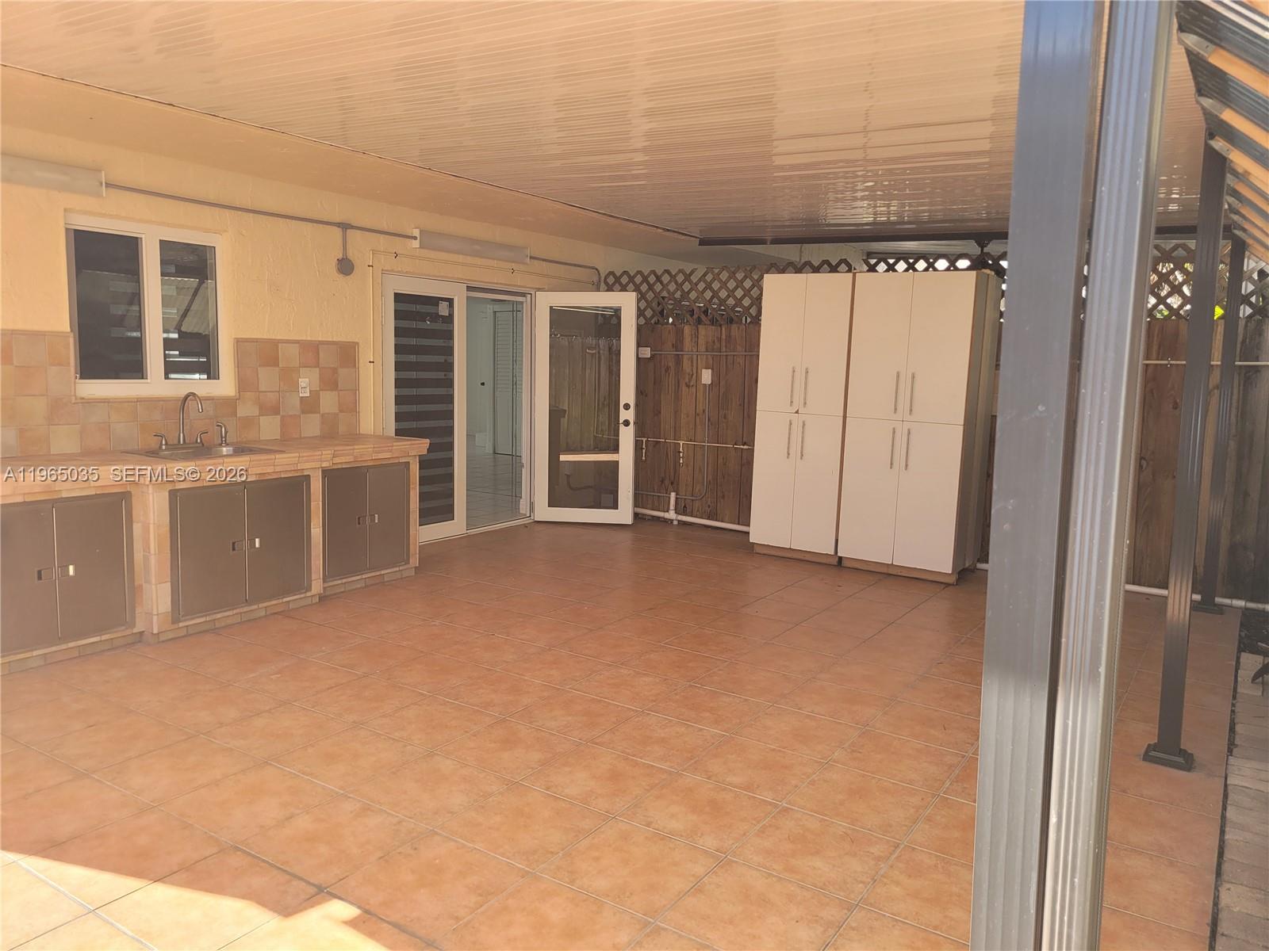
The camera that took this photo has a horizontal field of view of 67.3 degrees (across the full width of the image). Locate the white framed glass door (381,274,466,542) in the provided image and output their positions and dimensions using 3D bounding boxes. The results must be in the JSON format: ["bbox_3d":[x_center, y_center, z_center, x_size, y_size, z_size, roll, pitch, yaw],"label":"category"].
[{"bbox_3d":[-1.653,-0.485,7.550,0.060,2.081,0.906,7,9,32],"label":"white framed glass door"}]

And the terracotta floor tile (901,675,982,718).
[{"bbox_3d":[1.554,1.070,4.593,0.428,0.012,0.428,7,9,32],"label":"terracotta floor tile"}]

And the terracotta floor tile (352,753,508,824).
[{"bbox_3d":[-0.736,1.147,3.478,0.428,0.012,0.428,7,9,32],"label":"terracotta floor tile"}]

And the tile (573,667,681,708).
[{"bbox_3d":[-0.023,1.004,4.495,0.425,0.012,0.425,7,9,32],"label":"tile"}]

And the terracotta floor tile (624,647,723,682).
[{"bbox_3d":[0.210,0.963,4.853,0.425,0.012,0.425,7,9,32],"label":"terracotta floor tile"}]

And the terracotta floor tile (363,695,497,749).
[{"bbox_3d":[-0.851,1.042,4.007,0.425,0.012,0.425,7,9,32],"label":"terracotta floor tile"}]

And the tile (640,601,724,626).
[{"bbox_3d":[0.316,0.837,5.801,0.425,0.012,0.425,7,9,32],"label":"tile"}]

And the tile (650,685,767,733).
[{"bbox_3d":[0.344,1.074,4.366,0.435,0.012,0.435,7,9,32],"label":"tile"}]

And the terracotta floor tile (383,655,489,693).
[{"bbox_3d":[-0.978,0.958,4.595,0.425,0.012,0.425,7,9,32],"label":"terracotta floor tile"}]

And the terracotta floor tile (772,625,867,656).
[{"bbox_3d":[1.026,0.911,5.259,0.419,0.012,0.419,7,9,32],"label":"terracotta floor tile"}]

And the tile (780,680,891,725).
[{"bbox_3d":[0.952,1.076,4.498,0.435,0.012,0.435,7,9,32],"label":"tile"}]

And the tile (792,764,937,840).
[{"bbox_3d":[0.845,1.204,3.529,0.435,0.012,0.435,7,9,32],"label":"tile"}]

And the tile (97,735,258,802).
[{"bbox_3d":[-1.722,1.108,3.608,0.434,0.012,0.434,7,9,33],"label":"tile"}]

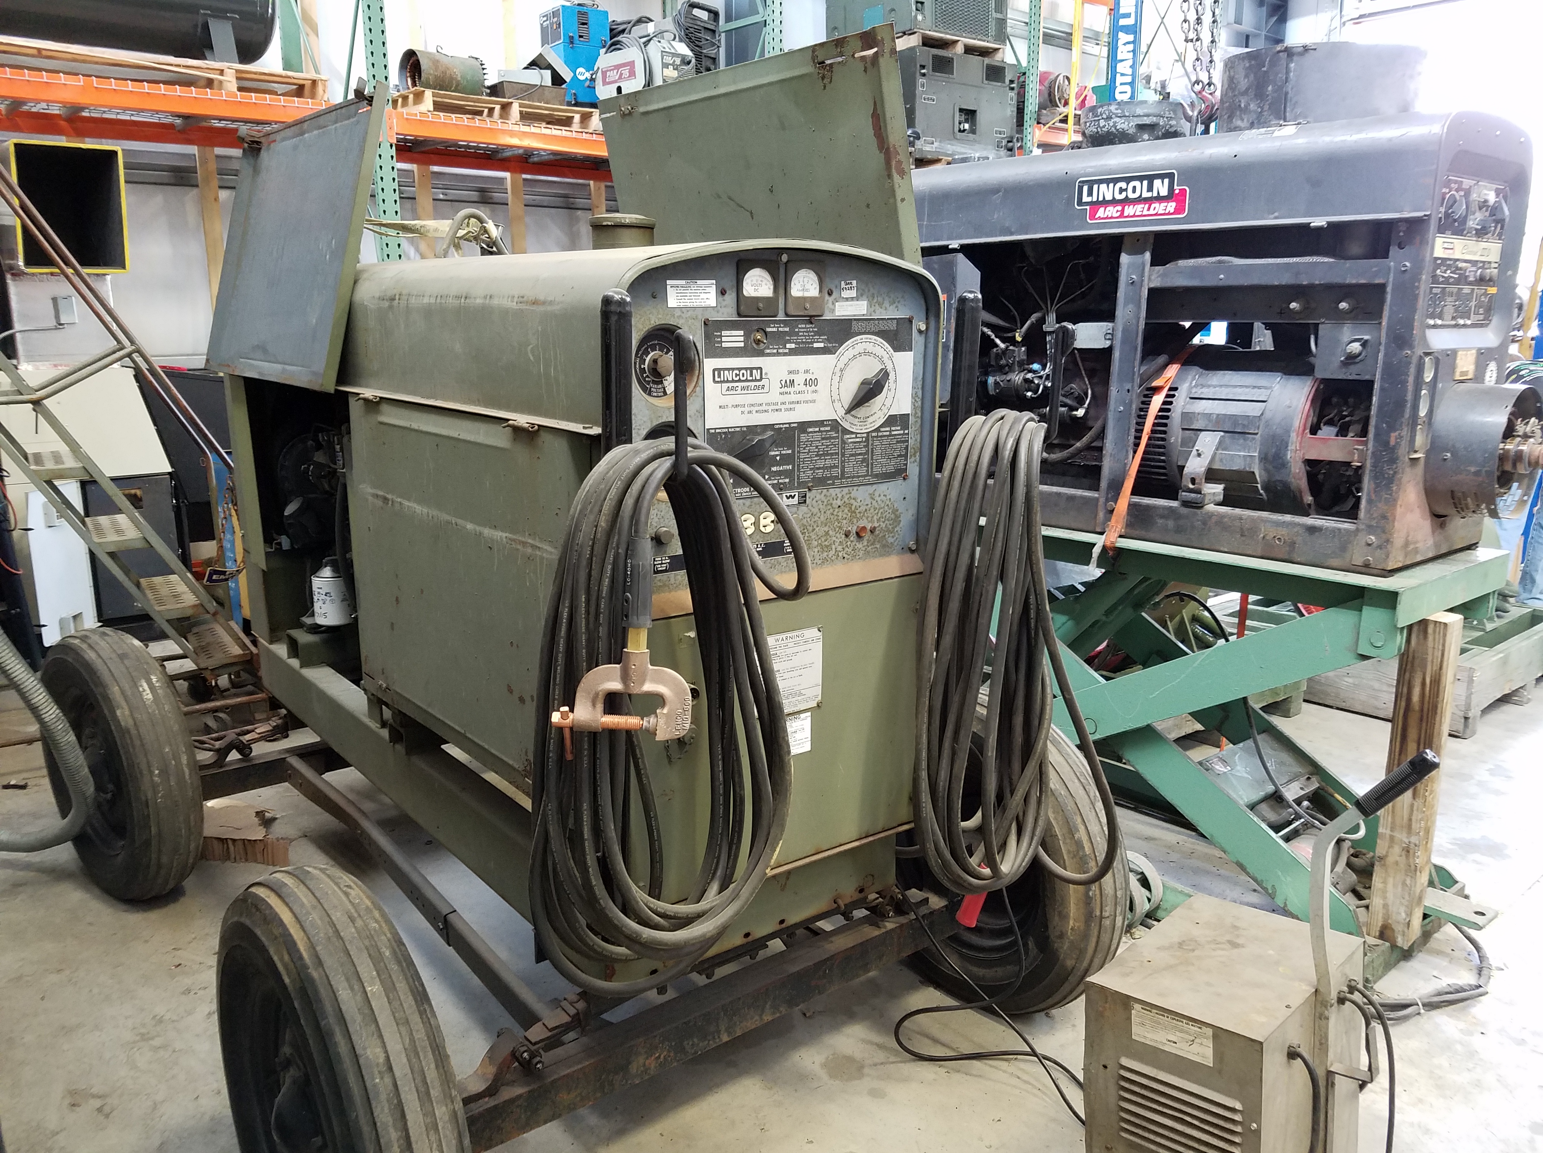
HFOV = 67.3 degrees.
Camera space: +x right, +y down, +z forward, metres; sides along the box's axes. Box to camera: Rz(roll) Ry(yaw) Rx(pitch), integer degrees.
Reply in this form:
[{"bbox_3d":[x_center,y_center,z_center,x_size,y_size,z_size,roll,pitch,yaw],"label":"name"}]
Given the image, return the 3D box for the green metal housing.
[{"bbox_3d":[-0.653,-0.137,2.830,0.690,1.225,2.190,-9,16,-37],"label":"green metal housing"}]

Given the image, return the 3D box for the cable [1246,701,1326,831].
[{"bbox_3d":[1.331,0.494,2.999,0.080,0.310,0.240,-11,17,-41],"label":"cable"}]

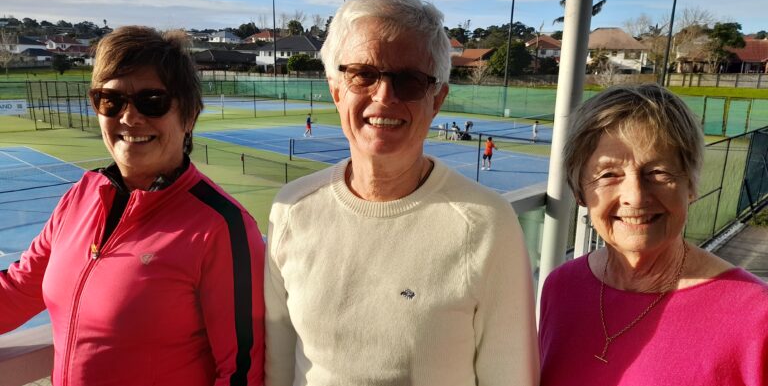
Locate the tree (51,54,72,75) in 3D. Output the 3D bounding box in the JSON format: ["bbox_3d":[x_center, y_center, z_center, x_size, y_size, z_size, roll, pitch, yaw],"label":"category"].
[{"bbox_3d":[-62.559,-24.943,107.991,4.100,4.300,4.100,-6,15,-29],"label":"tree"}]

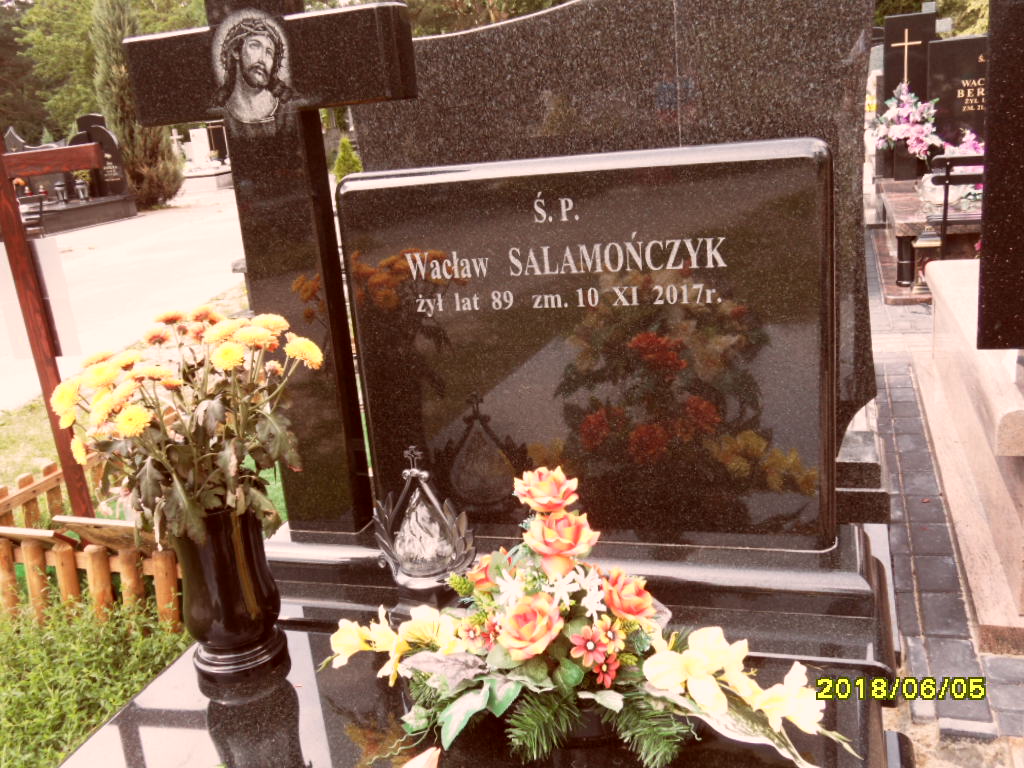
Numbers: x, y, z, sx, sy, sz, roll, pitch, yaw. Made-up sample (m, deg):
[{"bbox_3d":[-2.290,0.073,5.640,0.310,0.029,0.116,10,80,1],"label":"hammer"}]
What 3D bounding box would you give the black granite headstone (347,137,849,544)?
[{"bbox_3d":[0.113,-0.042,1.461,0.730,0.577,0.075,0,13,16],"label":"black granite headstone"}]

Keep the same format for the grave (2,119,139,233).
[{"bbox_3d":[-5.950,-2.650,12.000,1.150,1.420,2.100,0,14,17],"label":"grave"}]

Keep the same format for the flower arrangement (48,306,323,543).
[{"bbox_3d":[-0.430,0.053,1.250,0.330,0.285,0.270,0,14,17],"label":"flower arrangement"}]

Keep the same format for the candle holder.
[{"bbox_3d":[-0.134,0.223,1.400,0.143,0.270,0.115,0,14,17],"label":"candle holder"}]

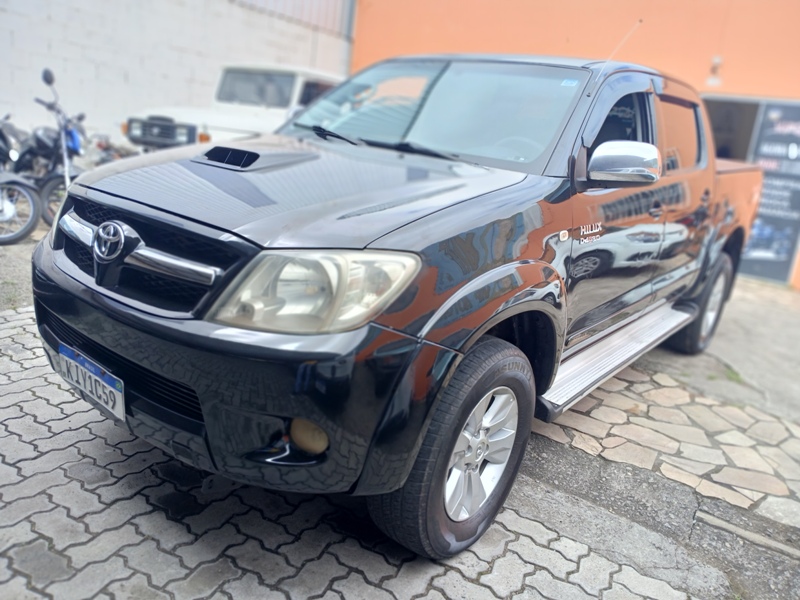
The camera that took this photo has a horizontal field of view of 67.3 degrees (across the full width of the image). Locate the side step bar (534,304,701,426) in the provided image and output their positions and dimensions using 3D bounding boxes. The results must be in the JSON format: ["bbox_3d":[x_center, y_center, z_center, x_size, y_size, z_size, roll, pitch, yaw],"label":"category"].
[{"bbox_3d":[1.151,0.237,3.051,0.210,0.095,1.970,19,21,36],"label":"side step bar"}]

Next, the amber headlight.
[{"bbox_3d":[-0.222,-0.019,1.498,0.460,0.250,0.360,19,21,36],"label":"amber headlight"}]

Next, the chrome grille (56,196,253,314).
[{"bbox_3d":[-0.800,-0.135,1.800,1.060,0.260,0.220,19,21,36],"label":"chrome grille"}]

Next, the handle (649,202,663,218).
[{"bbox_3d":[1.140,-0.393,2.655,0.055,0.060,0.190,19,21,36],"label":"handle"}]

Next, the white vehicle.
[{"bbox_3d":[-1.894,-2.265,8.432,1.670,1.880,3.950,15,19,26],"label":"white vehicle"}]

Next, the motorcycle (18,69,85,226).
[{"bbox_3d":[-3.716,-1.460,6.093,2.020,1.280,0.800,18,20,35],"label":"motorcycle"}]

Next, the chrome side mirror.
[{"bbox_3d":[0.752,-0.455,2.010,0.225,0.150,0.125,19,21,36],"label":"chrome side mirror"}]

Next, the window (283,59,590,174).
[{"bbox_3d":[0.129,-0.887,2.655,1.440,0.130,0.760,19,56,36],"label":"window"}]

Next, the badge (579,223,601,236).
[{"bbox_3d":[0.703,-0.258,2.191,0.012,0.034,0.195,19,21,36],"label":"badge"}]

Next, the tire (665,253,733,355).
[{"bbox_3d":[2.169,0.010,4.377,0.270,0.765,0.765,19,21,36],"label":"tire"}]

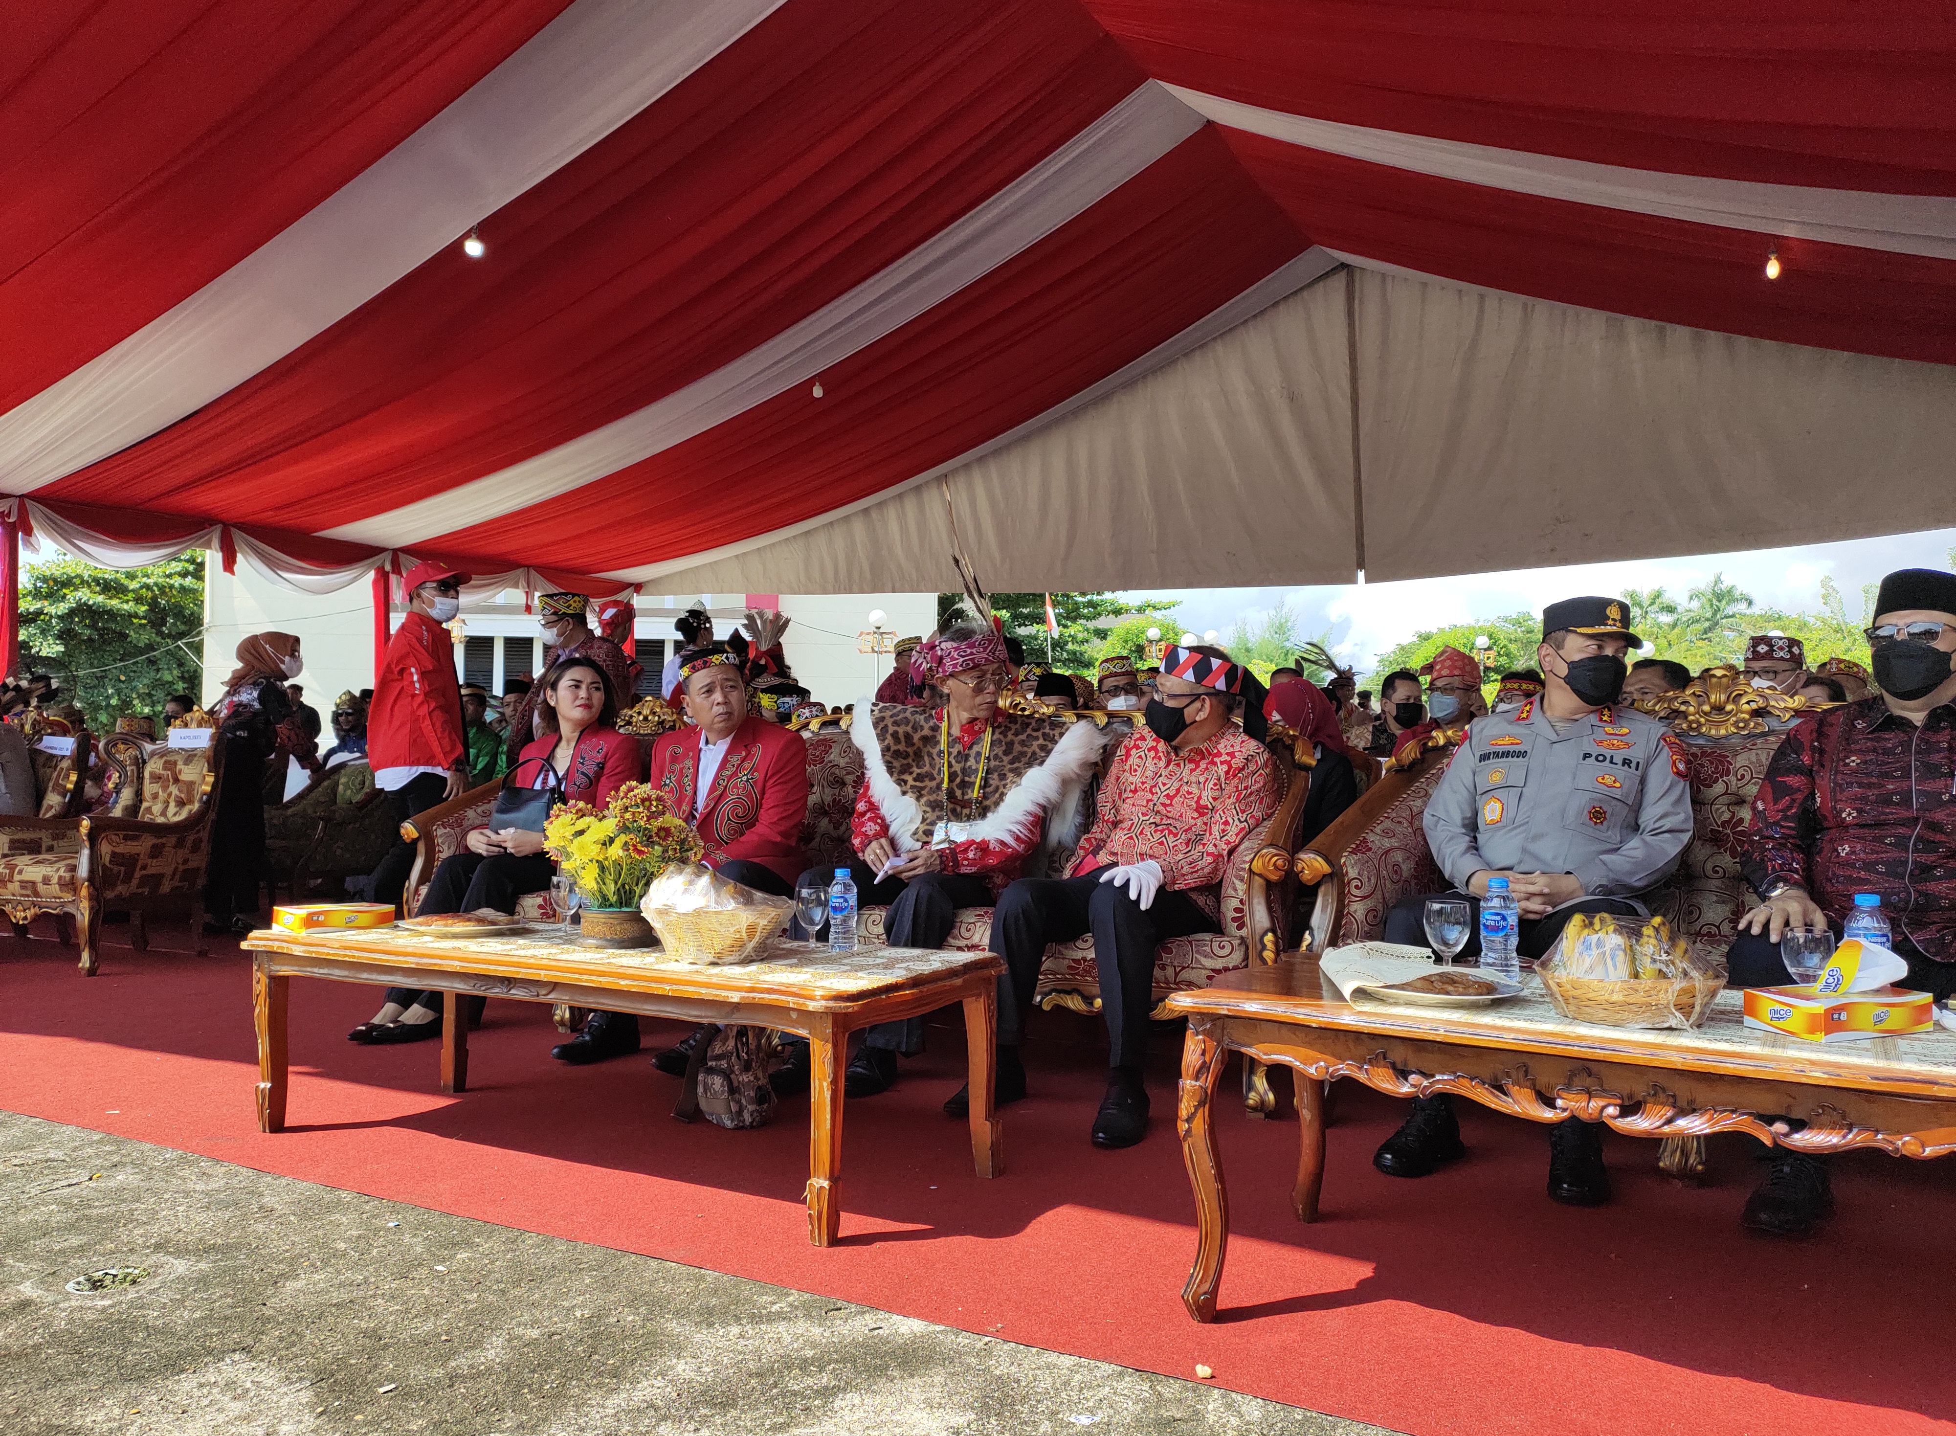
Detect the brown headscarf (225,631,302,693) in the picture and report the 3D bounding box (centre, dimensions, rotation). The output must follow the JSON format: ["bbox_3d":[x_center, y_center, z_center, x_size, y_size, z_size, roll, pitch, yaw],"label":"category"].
[{"bbox_3d":[-3.755,-0.292,7.706,0.370,0.310,0.250,1,-2,-20],"label":"brown headscarf"}]

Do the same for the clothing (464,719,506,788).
[{"bbox_3d":[-2.817,0.294,8.194,0.480,0.630,0.300,-1,-2,21],"label":"clothing"}]

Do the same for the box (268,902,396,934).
[{"bbox_3d":[-1.510,0.470,3.453,0.129,0.052,0.225,-1,-3,36],"label":"box"}]

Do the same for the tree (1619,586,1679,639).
[{"bbox_3d":[30.285,-1.297,66.098,3.600,9.200,3.600,0,-2,0],"label":"tree"}]

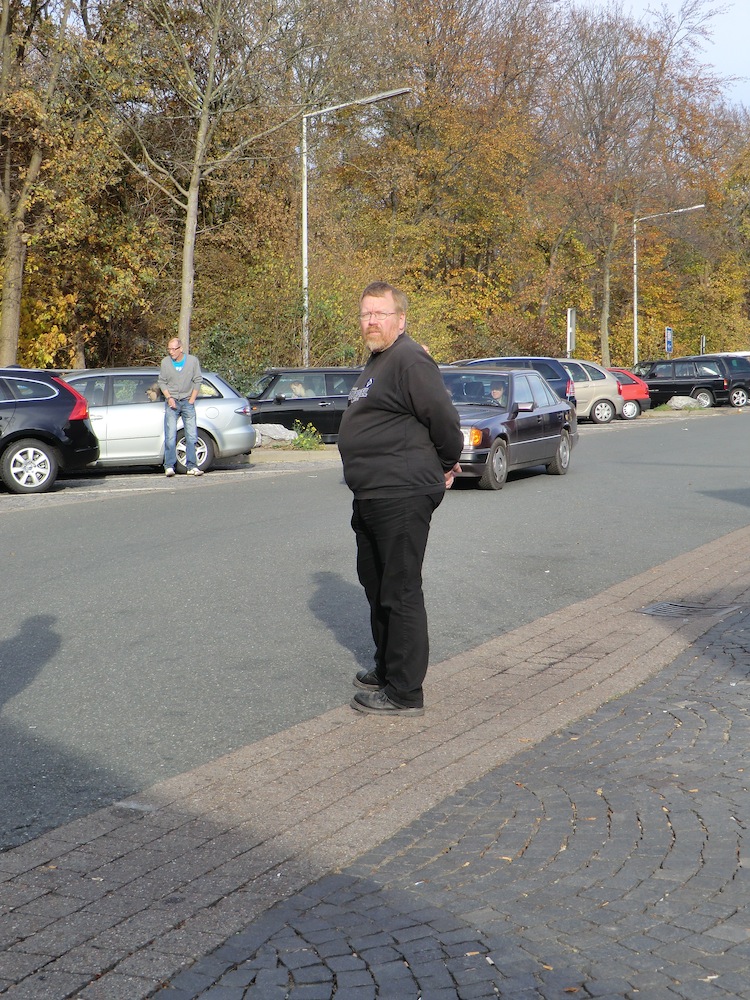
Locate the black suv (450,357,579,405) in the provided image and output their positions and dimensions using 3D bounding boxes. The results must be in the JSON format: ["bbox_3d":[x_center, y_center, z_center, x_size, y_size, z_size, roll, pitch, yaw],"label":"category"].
[{"bbox_3d":[2.320,-2.471,36.722,4.600,1.660,1.820,-2,5,-21],"label":"black suv"}]

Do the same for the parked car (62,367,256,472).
[{"bbox_3d":[-4.030,-1.105,21.684,4.680,1.470,1.780,-3,5,-28],"label":"parked car"}]

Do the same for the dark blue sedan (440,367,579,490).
[{"bbox_3d":[1.260,-0.984,20.490,1.740,1.430,4.720,2,5,22],"label":"dark blue sedan"}]

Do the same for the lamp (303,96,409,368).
[{"bbox_3d":[-0.380,-4.811,32.711,2.450,7.000,0.280,2,5,25],"label":"lamp"}]

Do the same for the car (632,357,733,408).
[{"bbox_3d":[9.850,-3.946,54.361,4.240,1.630,1.770,-1,5,-13],"label":"car"}]

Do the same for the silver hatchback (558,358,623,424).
[{"bbox_3d":[4.150,-2.759,40.311,4.270,1.630,1.750,-2,5,-18],"label":"silver hatchback"}]

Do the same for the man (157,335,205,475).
[{"bbox_3d":[-2.590,-1.224,21.072,0.580,1.810,0.380,0,5,-5],"label":"man"}]

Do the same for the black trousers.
[{"bbox_3d":[0.095,0.401,6.888,0.380,0.910,0.460,-1,5,-7],"label":"black trousers"}]

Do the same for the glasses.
[{"bbox_3d":[0.013,-0.787,6.798,0.140,0.043,0.140,2,9,25],"label":"glasses"}]

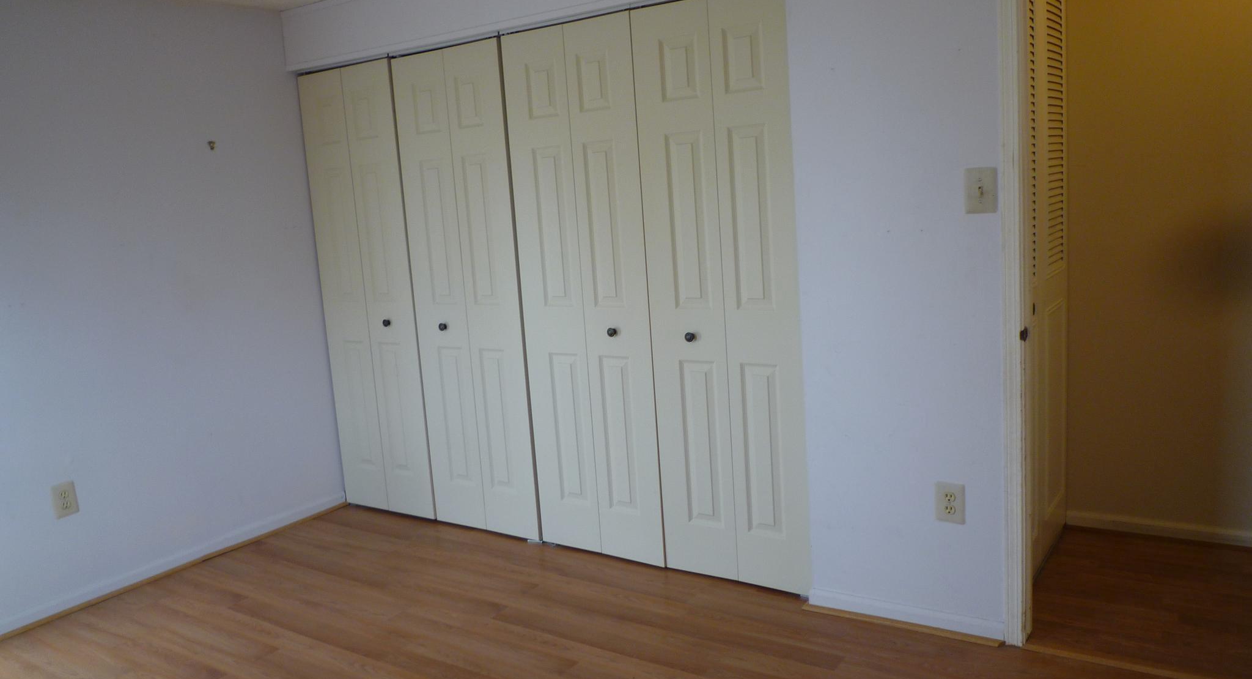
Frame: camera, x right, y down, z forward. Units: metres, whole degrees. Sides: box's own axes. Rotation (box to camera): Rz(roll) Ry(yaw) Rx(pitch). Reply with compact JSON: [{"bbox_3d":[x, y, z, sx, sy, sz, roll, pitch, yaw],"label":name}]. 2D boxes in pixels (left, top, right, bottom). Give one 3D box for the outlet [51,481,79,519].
[{"bbox_3d":[-2.022,0.580,3.266,0.010,0.122,0.078,2,10,33],"label":"outlet"}]

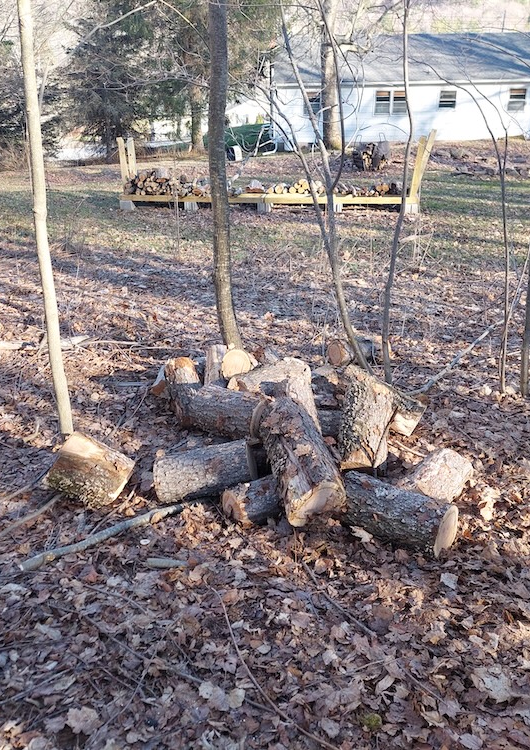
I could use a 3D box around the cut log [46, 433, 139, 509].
[{"bbox_3d":[-0.724,0.394,2.858,0.295,0.225,0.225,22,25,0],"label":"cut log"}]

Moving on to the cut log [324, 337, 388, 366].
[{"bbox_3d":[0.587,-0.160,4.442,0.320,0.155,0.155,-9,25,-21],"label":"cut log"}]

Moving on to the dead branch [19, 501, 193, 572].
[{"bbox_3d":[-0.581,0.594,2.626,0.700,0.040,0.055,-16,26,-36],"label":"dead branch"}]

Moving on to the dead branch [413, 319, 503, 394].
[{"bbox_3d":[1.312,-0.160,4.594,0.140,0.050,1.788,13,25,31],"label":"dead branch"}]

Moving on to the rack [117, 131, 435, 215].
[{"bbox_3d":[0.110,-3.249,11.121,5.000,1.170,0.430,4,23,9],"label":"rack"}]

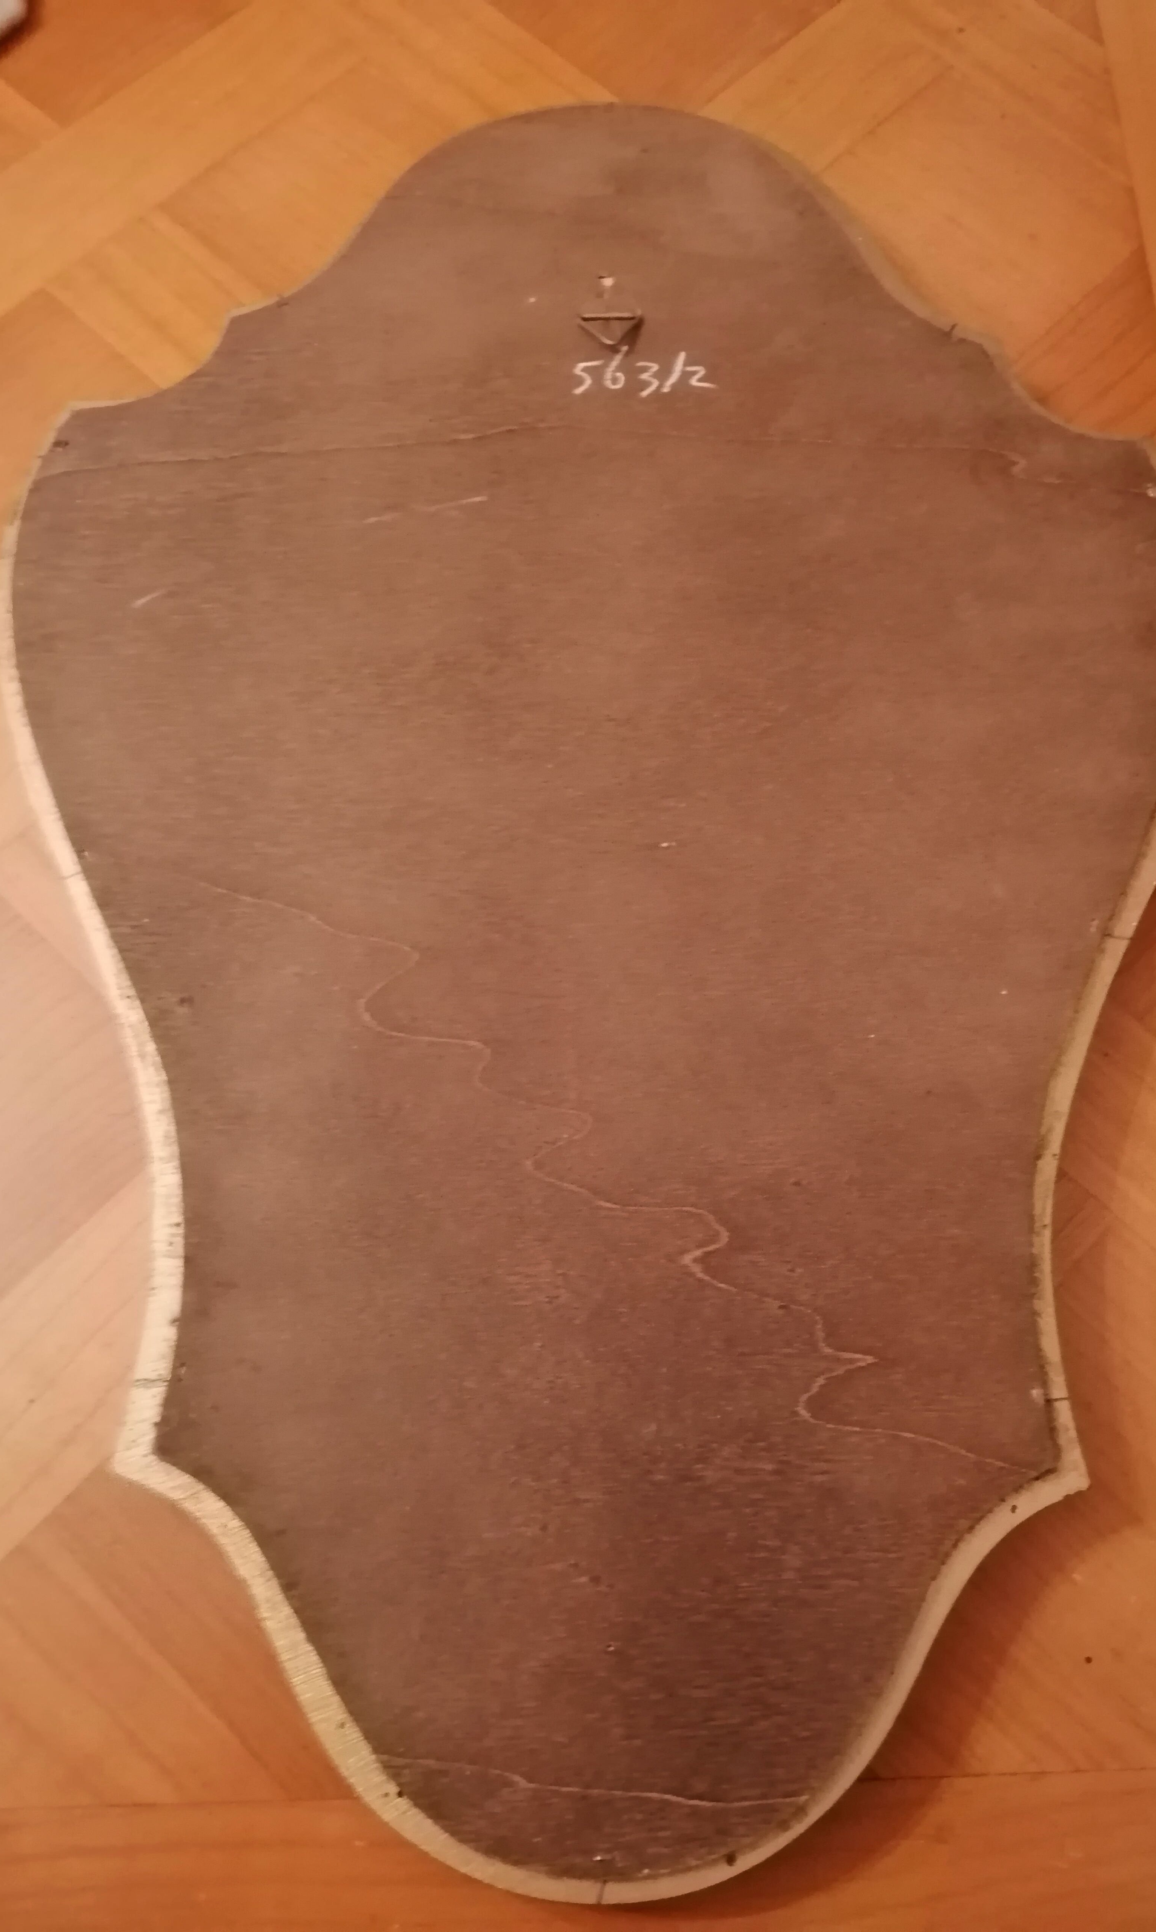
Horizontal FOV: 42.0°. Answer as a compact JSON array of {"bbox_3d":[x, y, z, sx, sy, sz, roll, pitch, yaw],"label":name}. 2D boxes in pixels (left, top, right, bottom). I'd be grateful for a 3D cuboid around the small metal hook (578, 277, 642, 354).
[{"bbox_3d":[0.012,-0.246,0.565,0.024,0.006,0.035,-1,71,-3],"label":"small metal hook"}]

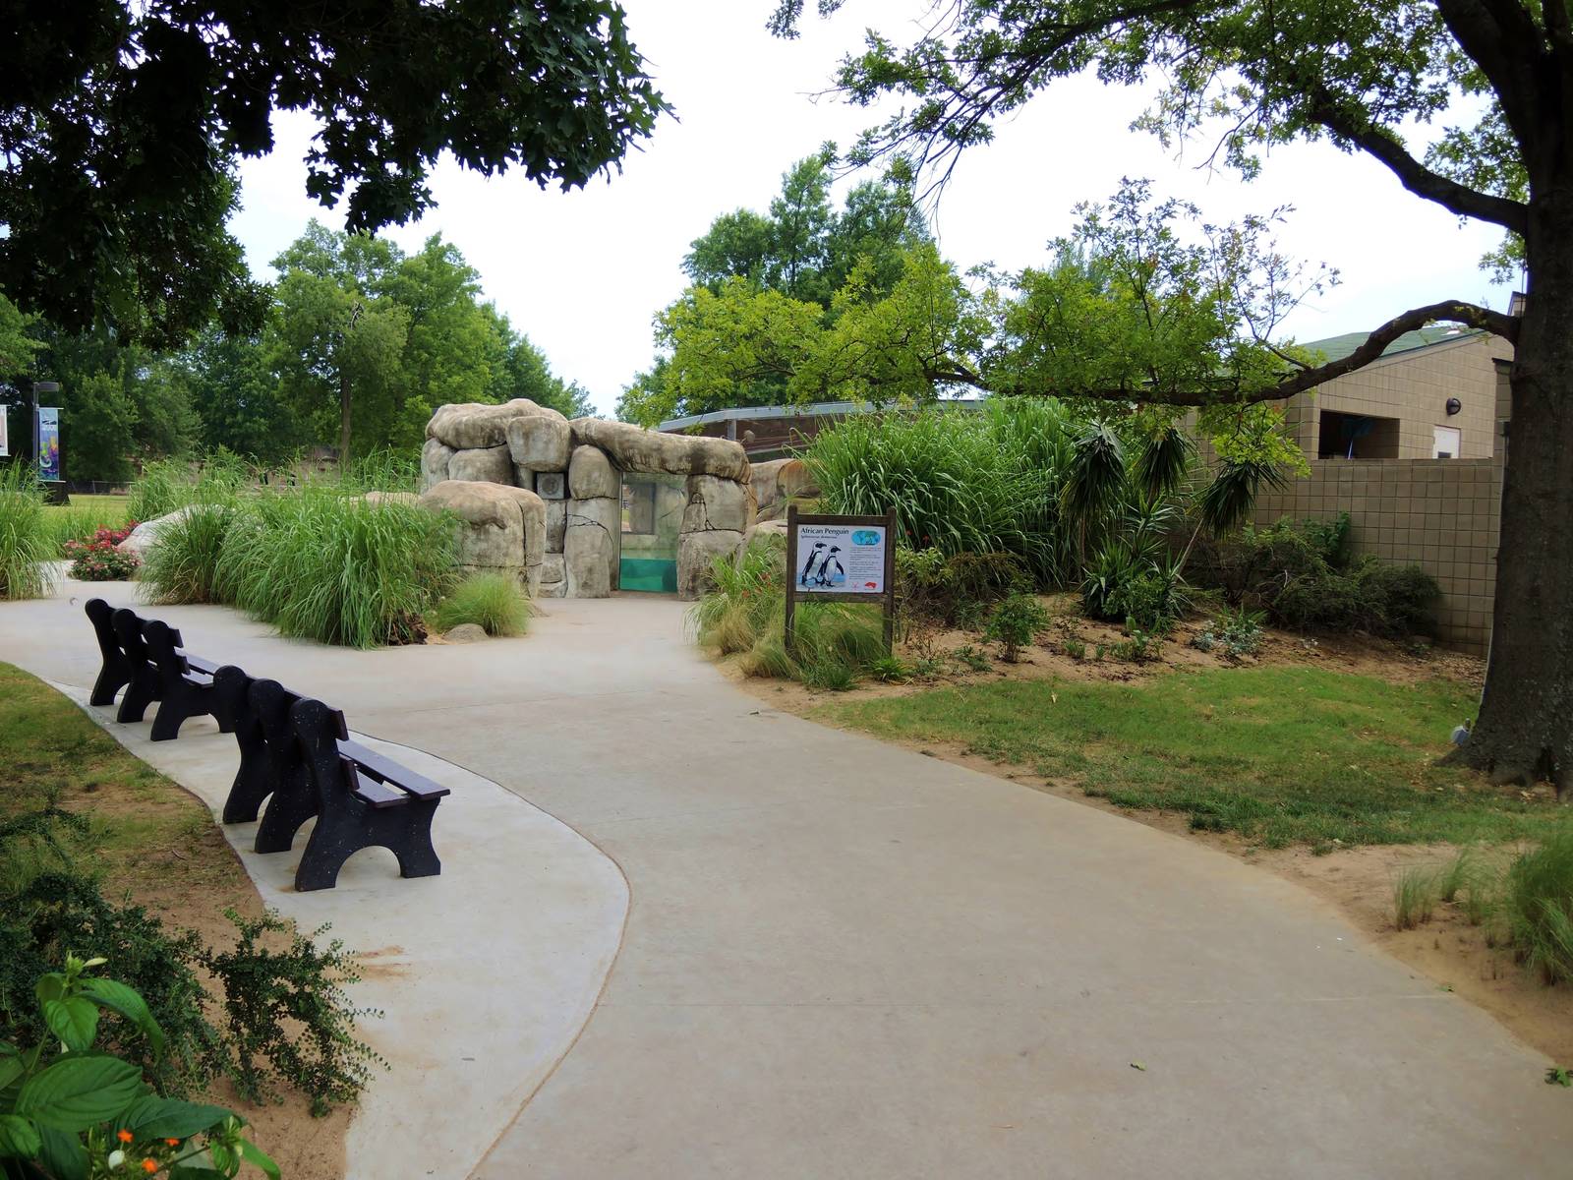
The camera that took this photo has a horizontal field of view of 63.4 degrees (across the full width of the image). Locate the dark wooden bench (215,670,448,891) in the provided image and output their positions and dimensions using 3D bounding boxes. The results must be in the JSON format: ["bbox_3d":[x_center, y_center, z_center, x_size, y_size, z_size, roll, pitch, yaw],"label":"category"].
[{"bbox_3d":[-2.299,0.858,6.338,0.696,0.840,1.550,-1,4,-36],"label":"dark wooden bench"}]

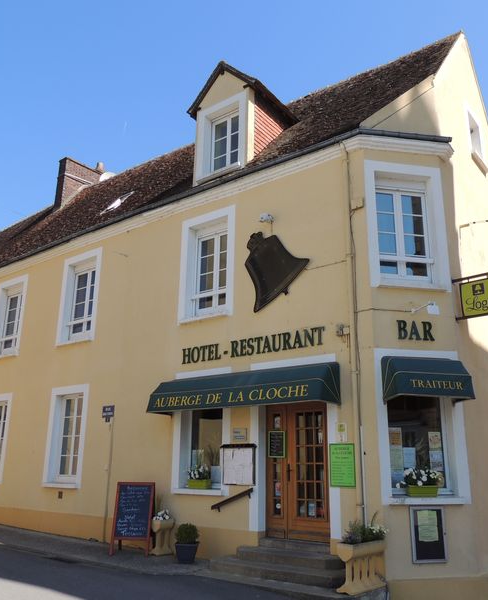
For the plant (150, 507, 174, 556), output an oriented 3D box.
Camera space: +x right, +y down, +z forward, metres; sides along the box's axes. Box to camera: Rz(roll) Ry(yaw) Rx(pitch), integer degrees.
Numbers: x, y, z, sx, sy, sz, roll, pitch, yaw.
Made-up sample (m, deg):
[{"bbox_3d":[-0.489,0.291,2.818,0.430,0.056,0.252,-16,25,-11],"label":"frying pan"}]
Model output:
[{"bbox_3d":[-1.415,3.976,9.606,0.360,0.780,0.280,14,-21,-39],"label":"plant"}]

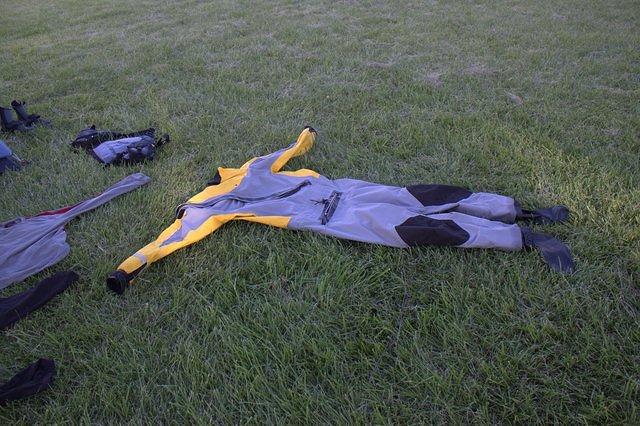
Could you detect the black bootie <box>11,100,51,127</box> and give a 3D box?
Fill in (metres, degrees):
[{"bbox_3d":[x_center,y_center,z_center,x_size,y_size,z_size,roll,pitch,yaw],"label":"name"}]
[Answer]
[{"bbox_3d":[-1.905,-0.655,3.391,0.250,0.170,0.100,6,30,10],"label":"black bootie"}]

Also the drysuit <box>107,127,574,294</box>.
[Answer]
[{"bbox_3d":[0.227,-0.104,2.449,1.804,0.150,1.627,3,30,5],"label":"drysuit"}]

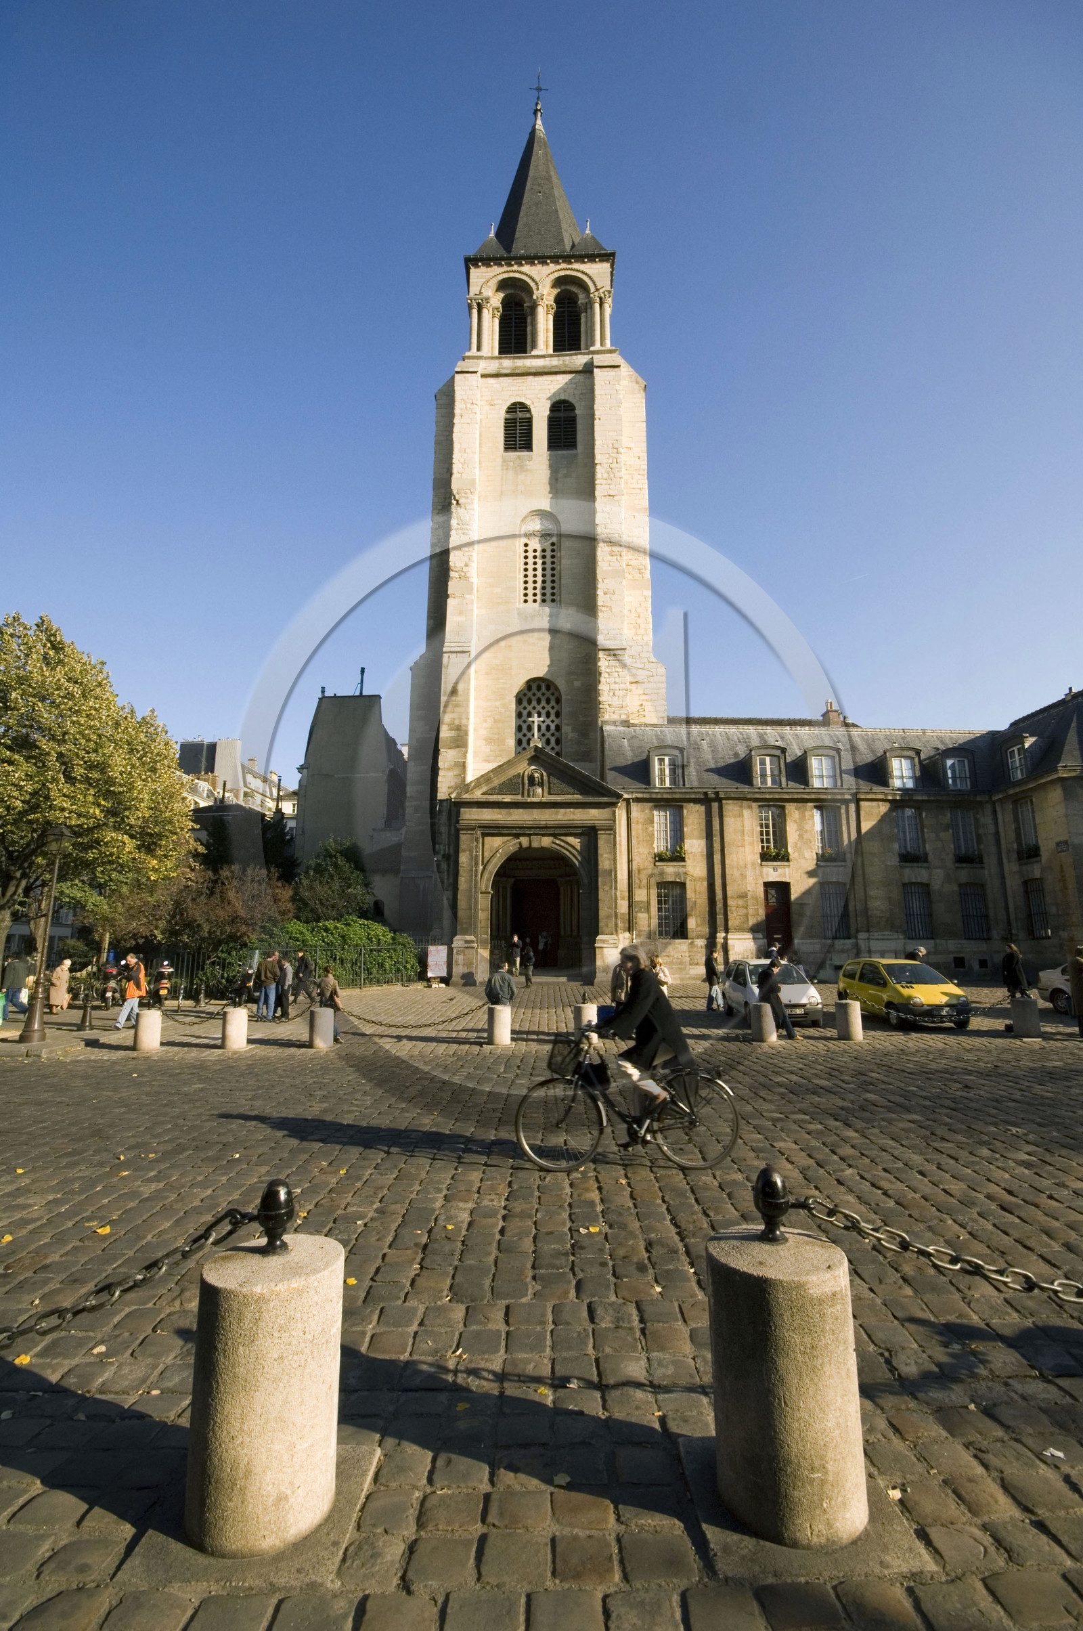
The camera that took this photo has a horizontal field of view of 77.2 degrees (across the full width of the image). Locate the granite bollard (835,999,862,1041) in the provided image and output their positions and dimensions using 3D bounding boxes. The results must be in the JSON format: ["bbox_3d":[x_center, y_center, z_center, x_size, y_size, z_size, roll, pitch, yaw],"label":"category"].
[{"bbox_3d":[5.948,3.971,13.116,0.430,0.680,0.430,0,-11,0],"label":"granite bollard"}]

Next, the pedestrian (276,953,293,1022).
[{"bbox_3d":[-6.686,4.531,17.810,0.360,1.638,0.480,-1,-11,6],"label":"pedestrian"}]

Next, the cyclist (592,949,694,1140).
[{"bbox_3d":[0.815,1.846,5.498,0.820,1.548,0.520,1,-11,-3],"label":"cyclist"}]

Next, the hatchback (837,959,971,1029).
[{"bbox_3d":[8.430,4.160,15.970,1.630,1.420,3.430,1,-11,-2],"label":"hatchback"}]

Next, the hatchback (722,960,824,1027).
[{"bbox_3d":[5.486,4.288,16.415,1.630,1.420,3.430,-1,-11,4],"label":"hatchback"}]

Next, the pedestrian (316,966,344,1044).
[{"bbox_3d":[-4.178,3.700,13.284,0.520,1.479,0.620,-4,-12,20],"label":"pedestrian"}]

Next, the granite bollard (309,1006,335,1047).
[{"bbox_3d":[-4.173,4.031,12.883,0.430,0.680,0.430,0,-11,0],"label":"granite bollard"}]

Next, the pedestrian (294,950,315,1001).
[{"bbox_3d":[-7.675,5.251,22.098,0.750,1.716,0.500,5,-12,-23],"label":"pedestrian"}]

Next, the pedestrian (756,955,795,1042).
[{"bbox_3d":[4.616,3.572,13.110,0.820,1.573,0.500,2,-11,-11],"label":"pedestrian"}]

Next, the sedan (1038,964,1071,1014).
[{"bbox_3d":[14.801,4.415,17.175,1.740,1.410,4.450,0,-11,3],"label":"sedan"}]

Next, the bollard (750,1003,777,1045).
[{"bbox_3d":[4.225,3.977,12.898,0.420,0.690,0.420,0,-11,0],"label":"bollard"}]

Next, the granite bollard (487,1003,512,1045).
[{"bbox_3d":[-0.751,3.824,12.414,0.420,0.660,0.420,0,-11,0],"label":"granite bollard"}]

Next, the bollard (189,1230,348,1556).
[{"bbox_3d":[-0.864,1.668,2.198,0.435,0.910,0.435,0,-11,0],"label":"bollard"}]

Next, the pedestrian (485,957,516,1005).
[{"bbox_3d":[-0.750,3.490,12.907,0.560,1.470,0.500,0,-11,0],"label":"pedestrian"}]

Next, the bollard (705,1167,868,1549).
[{"bbox_3d":[0.785,1.667,2.228,0.440,0.950,0.440,0,-11,0],"label":"bollard"}]

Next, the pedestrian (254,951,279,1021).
[{"bbox_3d":[-7.147,4.448,17.711,0.560,1.759,0.360,-3,-12,17],"label":"pedestrian"}]

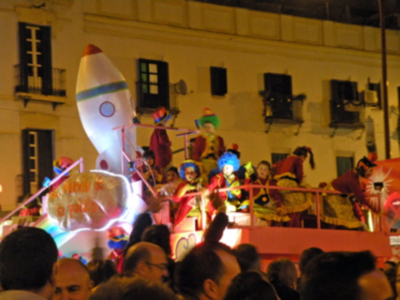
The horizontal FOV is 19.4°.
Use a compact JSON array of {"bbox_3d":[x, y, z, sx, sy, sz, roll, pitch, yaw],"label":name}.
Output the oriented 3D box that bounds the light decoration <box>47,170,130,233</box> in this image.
[{"bbox_3d":[-1.638,0.749,17.300,1.270,0.850,0.300,-5,-6,27],"label":"light decoration"}]

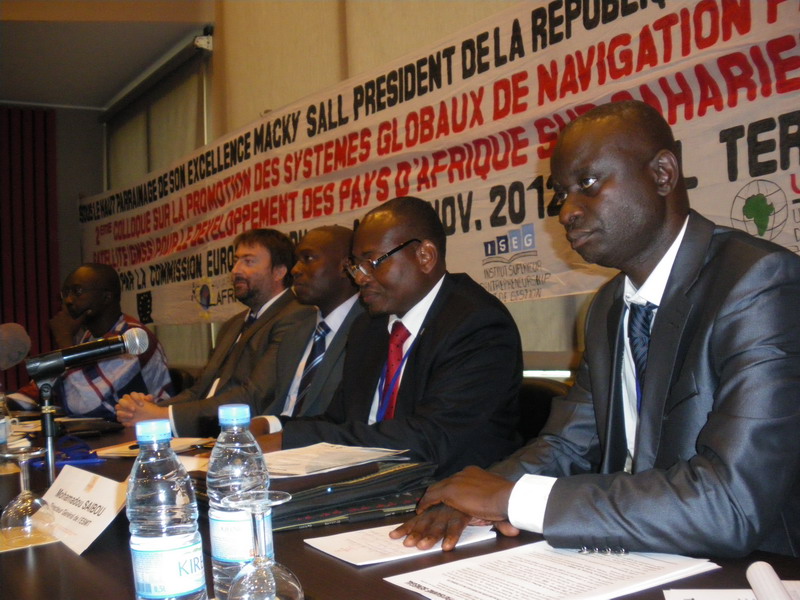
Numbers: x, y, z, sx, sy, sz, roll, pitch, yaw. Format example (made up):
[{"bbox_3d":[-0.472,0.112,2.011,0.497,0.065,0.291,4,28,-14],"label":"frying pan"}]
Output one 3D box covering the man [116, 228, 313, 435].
[{"bbox_3d":[-0.518,0.442,2.536,0.740,1.330,0.540,-1,-2,-41],"label":"man"}]

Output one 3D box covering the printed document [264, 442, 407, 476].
[{"bbox_3d":[-0.168,0.263,1.371,0.210,0.015,0.297,-4,-2,43],"label":"printed document"}]

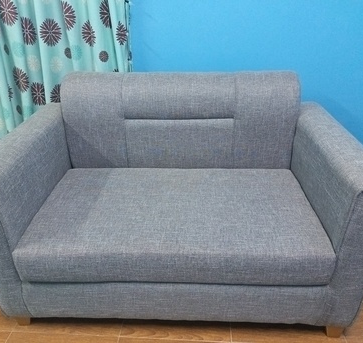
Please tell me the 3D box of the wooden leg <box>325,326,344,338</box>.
[{"bbox_3d":[0.563,0.565,1.176,0.058,0.066,0.058,0,30,3],"label":"wooden leg"}]

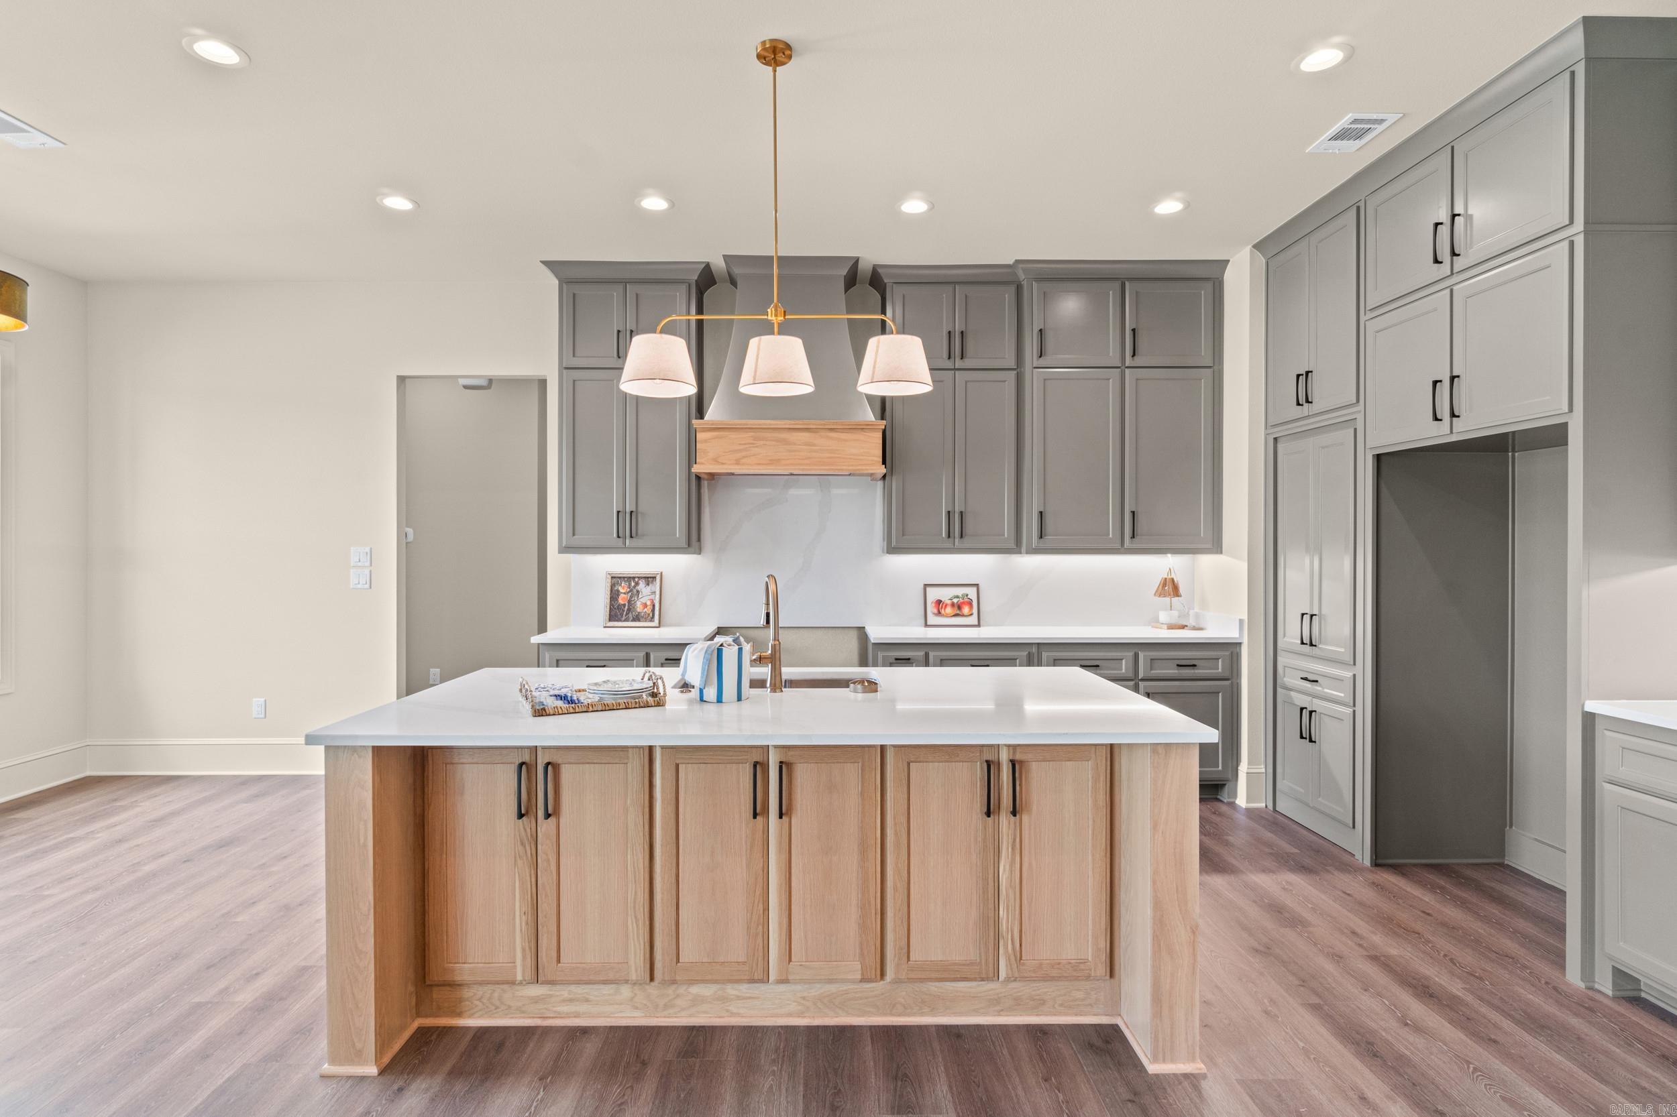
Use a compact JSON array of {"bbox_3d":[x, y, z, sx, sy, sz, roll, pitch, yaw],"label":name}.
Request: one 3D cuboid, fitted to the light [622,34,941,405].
[{"bbox_3d":[-0.201,-1.103,2.736,1.026,1.128,0.252,0,0,-1],"label":"light"}]

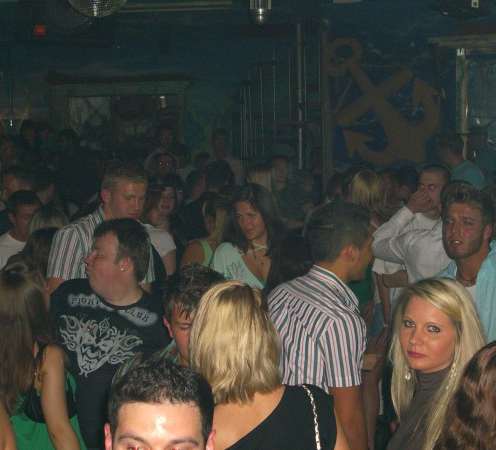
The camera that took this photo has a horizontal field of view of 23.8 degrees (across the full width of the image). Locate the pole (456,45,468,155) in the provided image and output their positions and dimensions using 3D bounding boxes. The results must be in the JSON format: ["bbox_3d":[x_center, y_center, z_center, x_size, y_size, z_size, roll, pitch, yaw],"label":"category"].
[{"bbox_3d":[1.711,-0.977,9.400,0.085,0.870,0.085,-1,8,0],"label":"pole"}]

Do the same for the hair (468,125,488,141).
[{"bbox_3d":[1.741,-0.699,8.900,0.175,0.130,0.160,-6,9,-30],"label":"hair"}]

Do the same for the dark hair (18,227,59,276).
[{"bbox_3d":[-0.832,0.102,4.700,0.170,0.200,0.190,0,8,11],"label":"dark hair"}]

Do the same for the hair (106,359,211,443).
[{"bbox_3d":[-0.144,0.290,1.960,0.172,0.155,0.190,0,8,9],"label":"hair"}]

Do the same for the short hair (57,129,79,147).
[{"bbox_3d":[-1.363,-0.661,8.900,0.165,0.145,0.180,2,8,20],"label":"short hair"}]

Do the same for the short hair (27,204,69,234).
[{"bbox_3d":[-0.863,-0.024,5.100,0.175,0.150,0.180,0,8,11],"label":"short hair"}]

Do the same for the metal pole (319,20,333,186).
[{"bbox_3d":[0.605,-0.948,9.200,0.070,1.320,0.070,-1,8,0],"label":"metal pole"}]

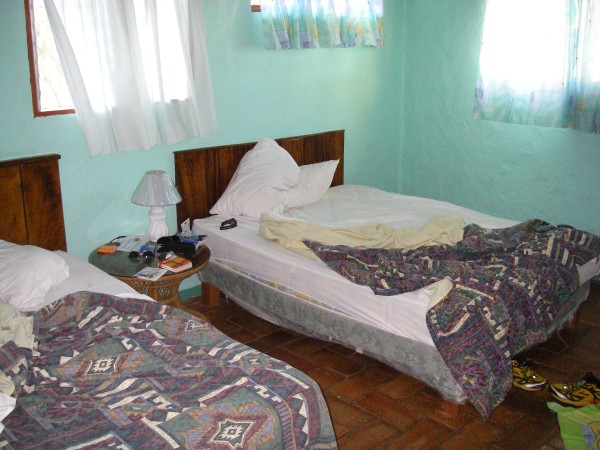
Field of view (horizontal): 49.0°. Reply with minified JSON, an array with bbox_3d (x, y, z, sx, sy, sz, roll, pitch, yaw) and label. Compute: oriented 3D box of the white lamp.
[{"bbox_3d":[-0.802,-0.101,3.667,0.286,0.387,0.286,0,16,0],"label":"white lamp"}]

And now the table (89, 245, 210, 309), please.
[{"bbox_3d":[-0.788,0.393,3.531,0.635,0.490,0.635,-14,21,-42],"label":"table"}]

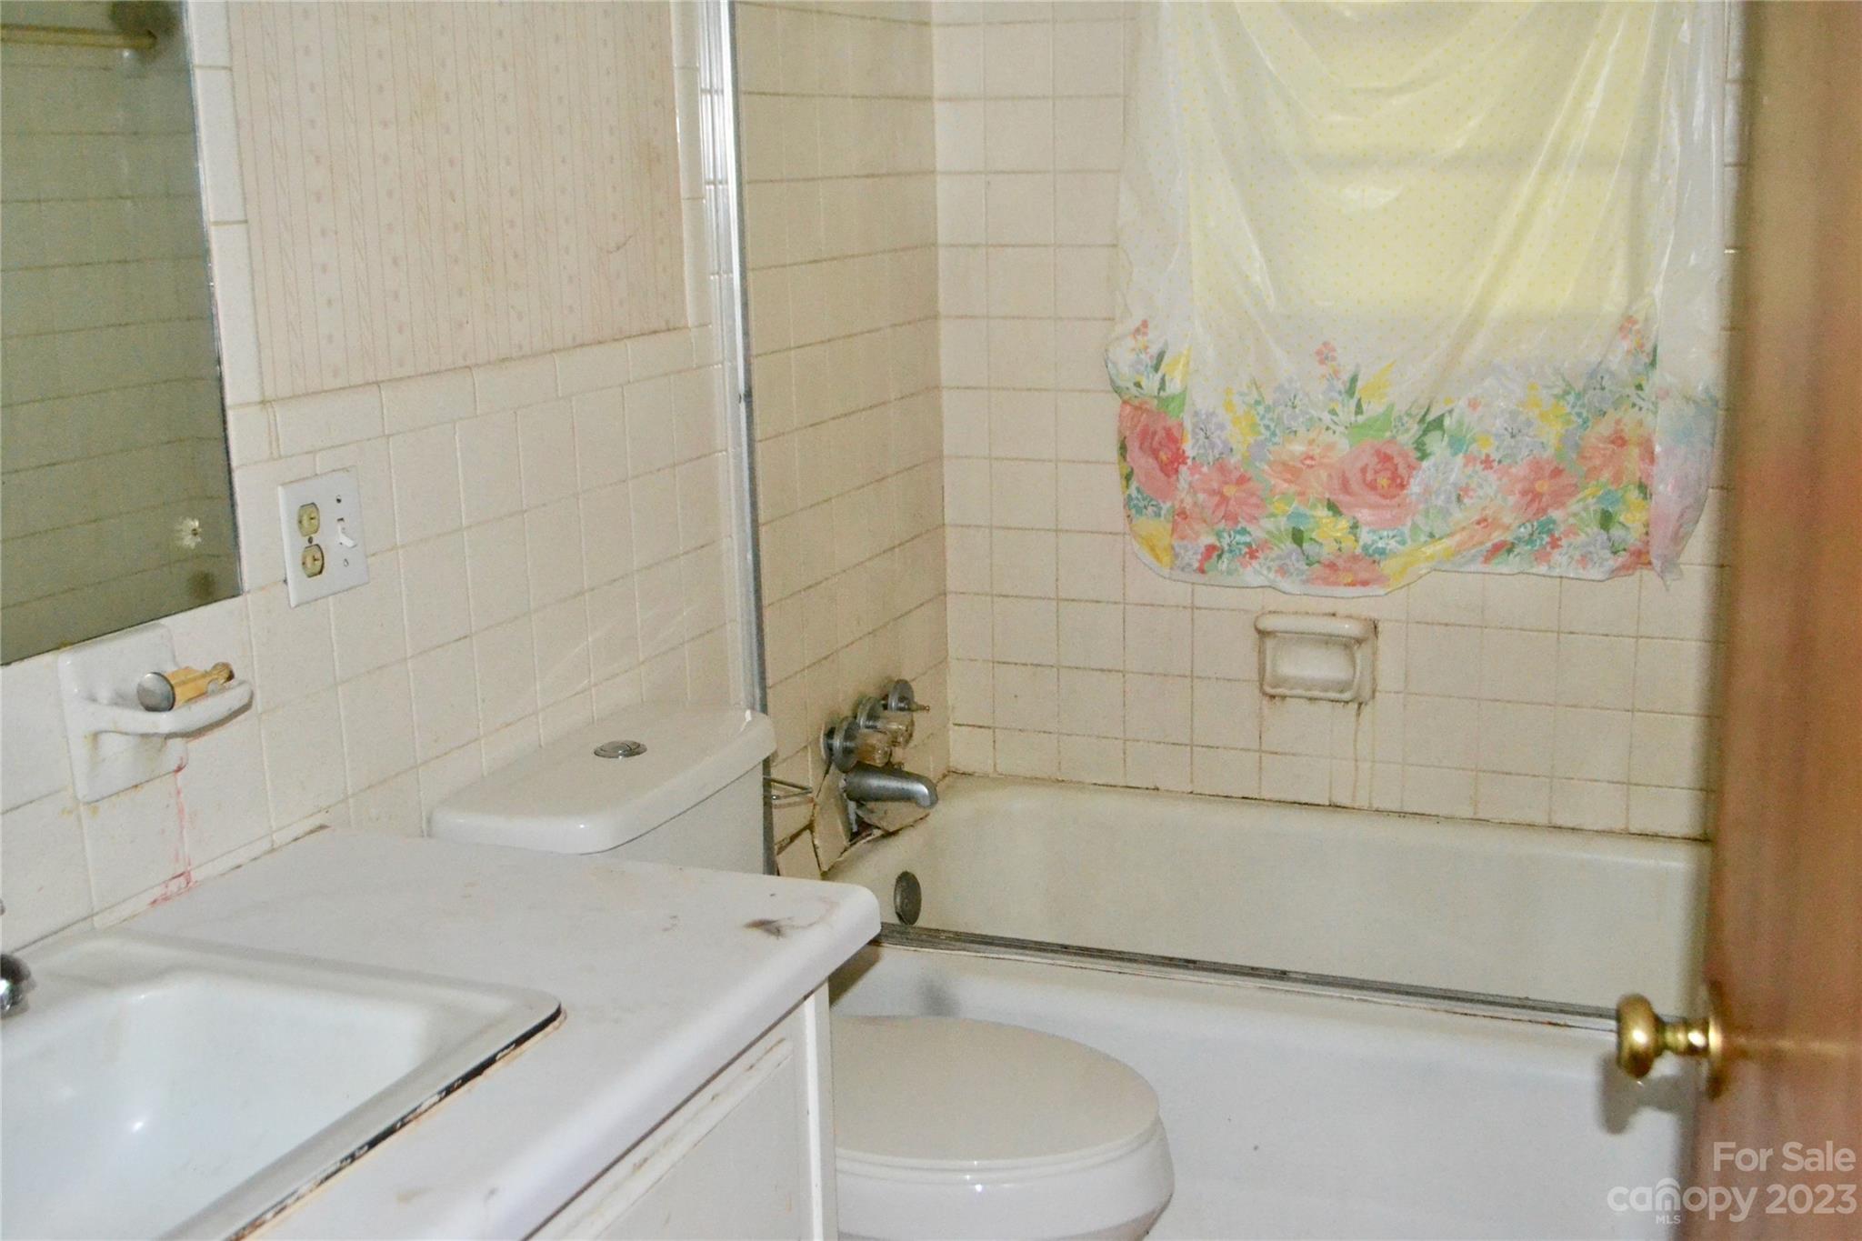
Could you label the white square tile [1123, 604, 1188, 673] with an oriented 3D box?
[{"bbox_3d":[0.356,0.031,3.151,0.108,0.109,0.009,4,14,22],"label":"white square tile"}]

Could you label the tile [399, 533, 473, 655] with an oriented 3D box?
[{"bbox_3d":[-0.500,-0.028,2.031,0.009,0.109,0.108,4,14,22],"label":"tile"}]

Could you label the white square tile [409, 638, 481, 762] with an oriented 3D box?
[{"bbox_3d":[-0.494,0.079,2.038,0.009,0.108,0.106,4,14,22],"label":"white square tile"}]

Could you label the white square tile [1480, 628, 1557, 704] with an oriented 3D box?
[{"bbox_3d":[0.866,0.067,2.964,0.108,0.108,0.010,4,14,22],"label":"white square tile"}]

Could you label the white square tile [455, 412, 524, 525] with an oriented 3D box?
[{"bbox_3d":[-0.461,-0.159,2.104,0.009,0.109,0.108,4,14,22],"label":"white square tile"}]

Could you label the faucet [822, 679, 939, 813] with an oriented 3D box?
[{"bbox_3d":[-0.045,0.188,2.940,0.147,0.180,0.247,4,14,22],"label":"faucet"}]

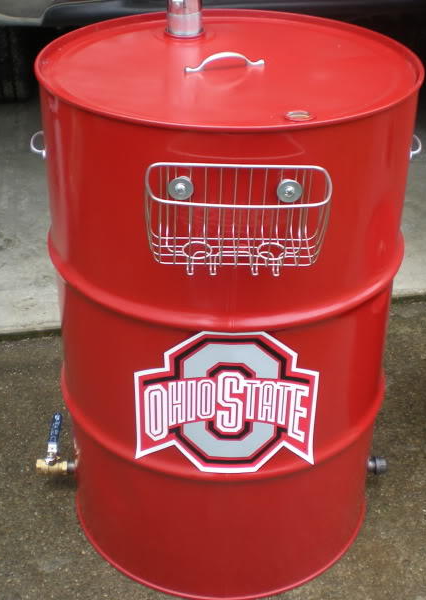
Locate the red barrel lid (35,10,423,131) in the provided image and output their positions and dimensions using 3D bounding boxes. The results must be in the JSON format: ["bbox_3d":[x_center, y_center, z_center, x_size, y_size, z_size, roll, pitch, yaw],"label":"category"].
[{"bbox_3d":[0.025,-0.366,1.338,0.588,0.030,0.588,0,32,0],"label":"red barrel lid"}]

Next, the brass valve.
[{"bbox_3d":[-0.321,0.295,1.791,0.072,0.078,0.120,-1,32,-3],"label":"brass valve"}]

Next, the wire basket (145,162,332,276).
[{"bbox_3d":[0.030,-0.091,1.104,0.230,0.122,0.115,1,32,-2],"label":"wire basket"}]

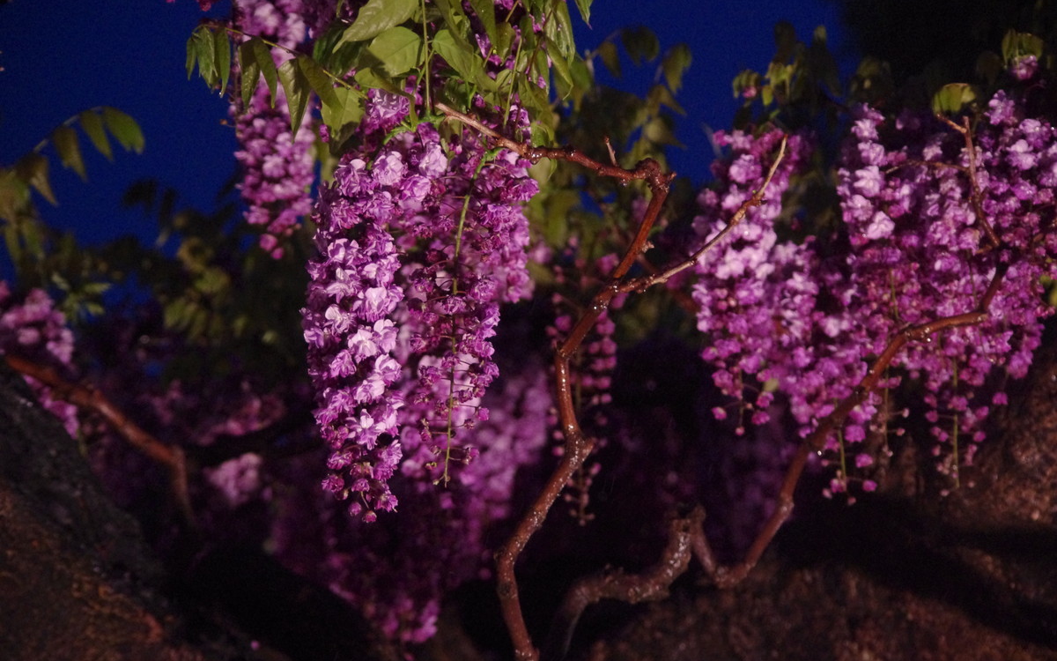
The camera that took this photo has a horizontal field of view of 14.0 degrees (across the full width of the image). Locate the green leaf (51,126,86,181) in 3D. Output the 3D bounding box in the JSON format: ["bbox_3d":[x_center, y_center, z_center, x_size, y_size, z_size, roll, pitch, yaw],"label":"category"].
[{"bbox_3d":[-0.383,-0.147,3.600,0.019,0.049,0.018,-24,0,0],"label":"green leaf"}]

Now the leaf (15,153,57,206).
[{"bbox_3d":[-0.410,-0.126,3.600,0.022,0.047,0.018,-25,0,0],"label":"leaf"}]

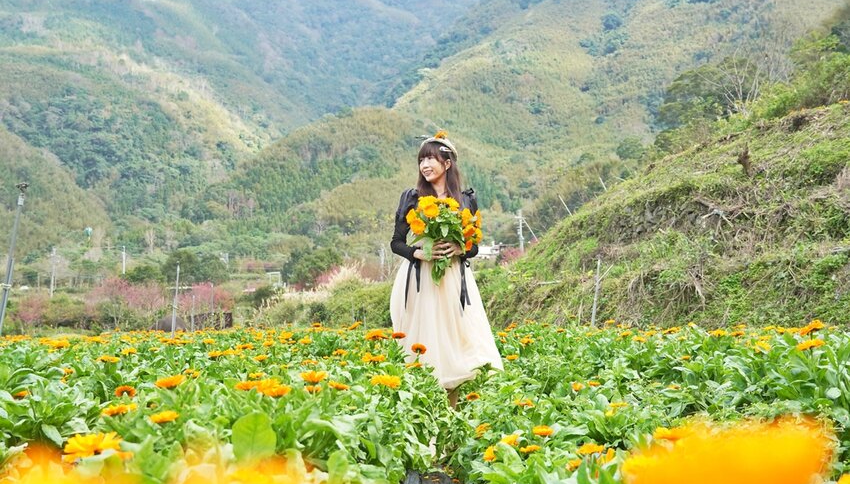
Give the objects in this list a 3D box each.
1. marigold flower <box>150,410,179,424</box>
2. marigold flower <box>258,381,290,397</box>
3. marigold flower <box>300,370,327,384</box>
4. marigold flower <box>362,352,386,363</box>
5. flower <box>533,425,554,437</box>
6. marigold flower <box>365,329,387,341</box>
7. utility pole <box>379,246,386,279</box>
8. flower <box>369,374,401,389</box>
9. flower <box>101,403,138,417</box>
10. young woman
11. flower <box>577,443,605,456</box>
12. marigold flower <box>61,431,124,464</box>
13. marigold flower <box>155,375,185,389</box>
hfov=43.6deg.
[{"bbox_3d":[-0.589,0.394,2.400,0.063,0.032,0.063,0,-4,0],"label":"marigold flower"},{"bbox_3d":[-0.340,0.333,2.400,0.072,0.036,0.072,0,-4,0],"label":"marigold flower"},{"bbox_3d":[-0.326,0.393,3.100,0.077,0.032,0.077,0,-3,0],"label":"marigold flower"},{"bbox_3d":[-0.185,0.424,3.900,0.080,0.037,0.080,0,-3,0],"label":"marigold flower"},{"bbox_3d":[0.413,0.660,3.700,0.073,0.031,0.073,0,-3,0],"label":"flower"},{"bbox_3d":[-0.193,0.365,4.150,0.085,0.037,0.085,0,-3,0],"label":"marigold flower"},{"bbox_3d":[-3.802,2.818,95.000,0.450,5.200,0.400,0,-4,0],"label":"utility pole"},{"bbox_3d":[-0.097,0.342,2.600,0.073,0.038,0.073,0,-4,0],"label":"flower"},{"bbox_3d":[-0.731,0.405,2.550,0.083,0.028,0.083,0,-3,0],"label":"flower"},{"bbox_3d":[0.106,0.272,5.500,0.580,1.680,0.500,0,-3,9],"label":"young woman"},{"bbox_3d":[0.460,0.576,2.950,0.078,0.026,0.078,0,-3,0],"label":"flower"},{"bbox_3d":[-0.416,0.256,1.330,0.075,0.042,0.075,0,-4,0],"label":"marigold flower"},{"bbox_3d":[-0.614,0.337,2.550,0.072,0.034,0.072,0,-4,0],"label":"marigold flower"}]

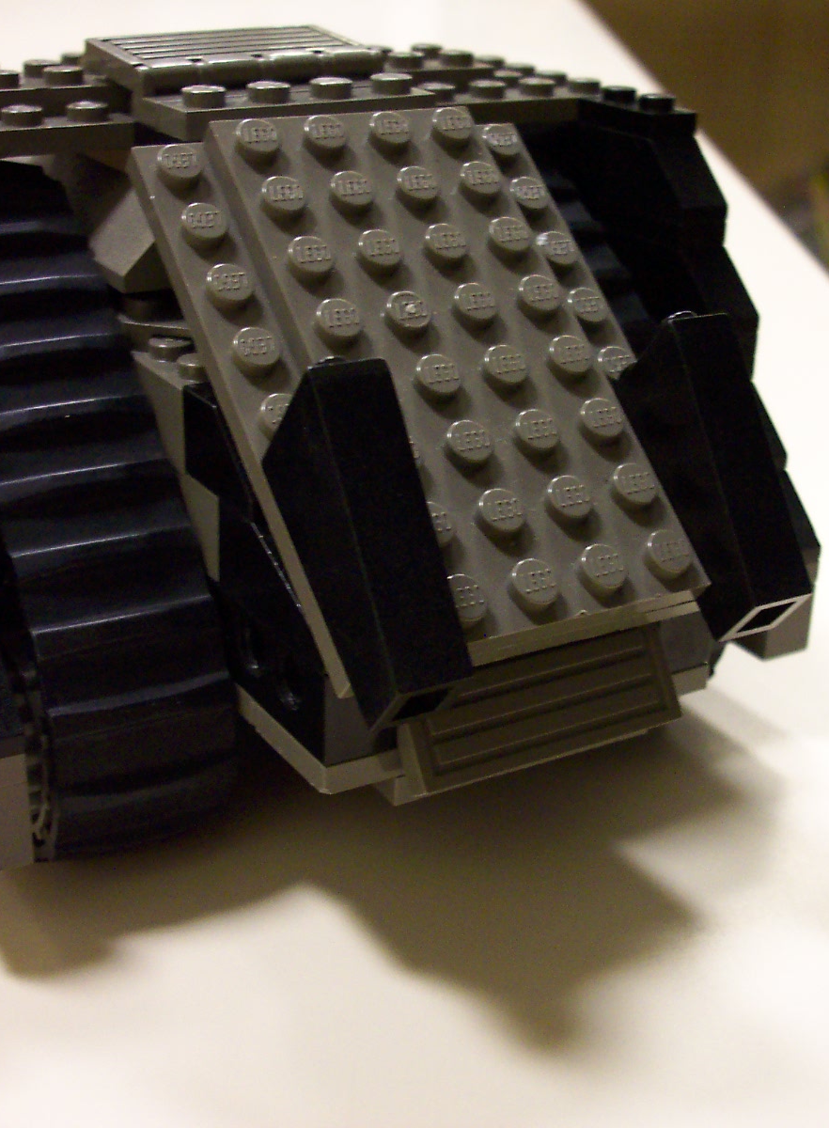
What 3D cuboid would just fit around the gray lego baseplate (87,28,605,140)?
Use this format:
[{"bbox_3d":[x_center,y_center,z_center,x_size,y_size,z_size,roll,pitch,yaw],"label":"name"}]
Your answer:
[{"bbox_3d":[-0.006,-0.064,0.218,0.072,0.013,0.052,-12,27,-28],"label":"gray lego baseplate"}]

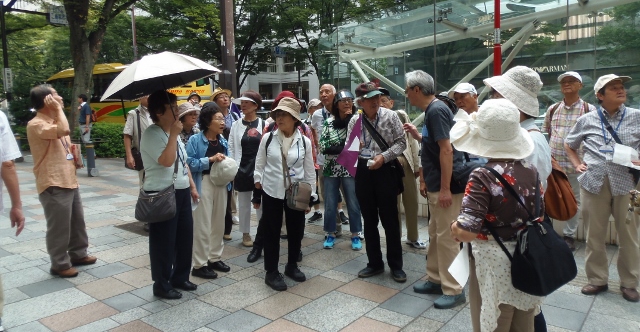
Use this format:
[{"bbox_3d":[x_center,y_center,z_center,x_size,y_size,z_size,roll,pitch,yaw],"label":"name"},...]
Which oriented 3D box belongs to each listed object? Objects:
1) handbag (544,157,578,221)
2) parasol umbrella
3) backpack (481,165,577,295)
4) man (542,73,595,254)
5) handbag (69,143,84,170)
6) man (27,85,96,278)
[{"bbox_3d":[1.295,0.122,2.400,0.240,0.340,0.150,-5,7,-37],"label":"handbag"},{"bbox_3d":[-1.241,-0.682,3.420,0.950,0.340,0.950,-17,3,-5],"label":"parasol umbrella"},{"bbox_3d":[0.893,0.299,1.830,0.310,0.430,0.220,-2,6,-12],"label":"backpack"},{"bbox_3d":[2.475,-0.053,4.420,0.510,1.730,0.320,1,6,23],"label":"man"},{"bbox_3d":[-2.319,-0.090,4.200,0.250,0.280,0.130,-3,6,-20],"label":"handbag"},{"bbox_3d":[-2.356,0.116,4.039,0.470,1.680,0.480,-2,6,-11],"label":"man"}]

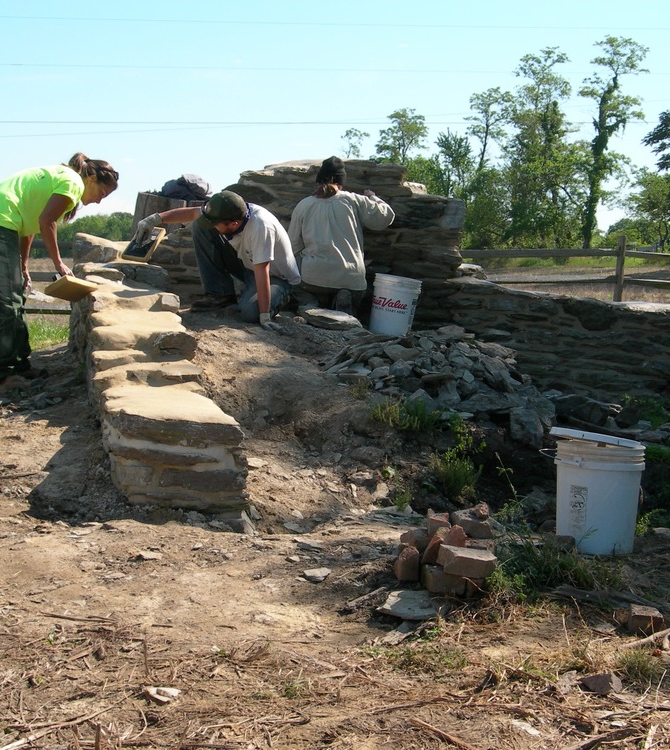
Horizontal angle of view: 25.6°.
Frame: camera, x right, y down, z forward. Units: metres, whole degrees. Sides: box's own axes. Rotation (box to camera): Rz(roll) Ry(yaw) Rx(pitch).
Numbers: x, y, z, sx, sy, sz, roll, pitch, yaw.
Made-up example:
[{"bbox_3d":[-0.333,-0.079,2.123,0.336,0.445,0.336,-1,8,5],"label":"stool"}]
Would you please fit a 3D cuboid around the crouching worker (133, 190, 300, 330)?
[{"bbox_3d":[-0.720,-0.702,8.950,0.920,0.850,0.800,-2,7,-37],"label":"crouching worker"}]

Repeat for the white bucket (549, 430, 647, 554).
[{"bbox_3d":[0.892,0.390,4.970,0.310,0.400,0.310,3,5,0],"label":"white bucket"}]

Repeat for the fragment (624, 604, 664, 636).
[{"bbox_3d":[0.855,0.675,4.050,0.090,0.057,0.110,3,5,12],"label":"fragment"}]

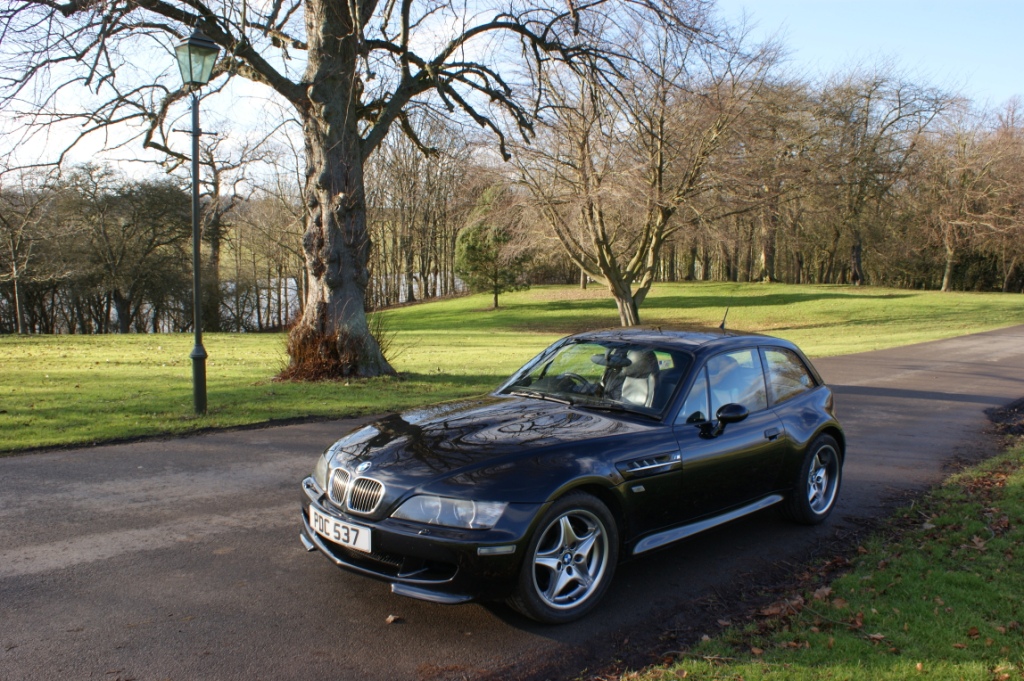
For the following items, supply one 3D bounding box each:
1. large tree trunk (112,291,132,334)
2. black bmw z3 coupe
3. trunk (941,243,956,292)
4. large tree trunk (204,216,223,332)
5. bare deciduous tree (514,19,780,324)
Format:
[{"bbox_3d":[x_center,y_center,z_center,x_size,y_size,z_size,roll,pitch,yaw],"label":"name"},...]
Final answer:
[{"bbox_3d":[-12.791,-0.919,28.000,0.620,1.450,0.570,1,4,0],"label":"large tree trunk"},{"bbox_3d":[0.620,0.587,5.385,4.020,1.280,1.750,-3,6,-44],"label":"black bmw z3 coupe"},{"bbox_3d":[29.694,-4.966,58.000,1.000,3.400,0.900,1,4,0],"label":"trunk"},{"bbox_3d":[-10.853,-2.363,31.000,0.620,4.100,0.580,1,4,0],"label":"large tree trunk"},{"bbox_3d":[4.041,-5.077,26.000,7.900,9.300,7.600,1,4,0],"label":"bare deciduous tree"}]

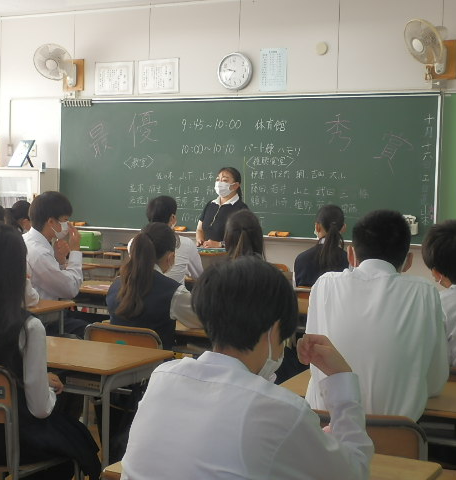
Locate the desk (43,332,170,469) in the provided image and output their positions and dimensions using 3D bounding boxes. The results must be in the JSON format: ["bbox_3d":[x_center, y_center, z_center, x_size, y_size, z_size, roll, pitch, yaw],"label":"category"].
[{"bbox_3d":[-0.605,0.773,3.535,0.650,0.710,0.430,3,5,25],"label":"desk"}]

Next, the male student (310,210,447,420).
[{"bbox_3d":[0.466,0.559,2.790,0.460,1.290,0.680,3,5,19],"label":"male student"}]

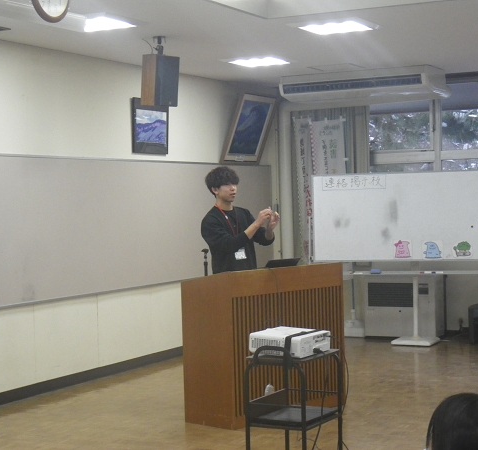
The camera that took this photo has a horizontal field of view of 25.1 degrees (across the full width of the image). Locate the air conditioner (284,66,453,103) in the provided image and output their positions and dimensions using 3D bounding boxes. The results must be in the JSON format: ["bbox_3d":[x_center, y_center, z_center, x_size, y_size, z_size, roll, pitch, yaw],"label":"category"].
[{"bbox_3d":[1.310,-1.439,11.206,1.584,0.260,0.727,-1,1,28],"label":"air conditioner"}]

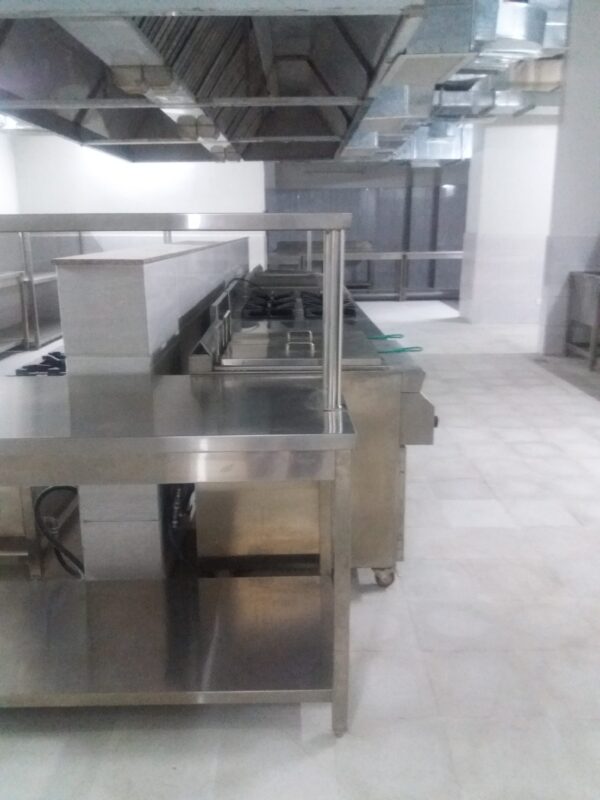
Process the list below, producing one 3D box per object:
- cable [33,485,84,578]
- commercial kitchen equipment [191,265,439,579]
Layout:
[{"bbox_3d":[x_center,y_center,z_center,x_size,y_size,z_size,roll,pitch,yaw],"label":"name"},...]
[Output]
[{"bbox_3d":[-0.939,0.522,2.548,0.200,0.350,0.220,0,15,0],"label":"cable"},{"bbox_3d":[0.043,-0.247,4.054,0.845,1.030,3.640,0,15,0],"label":"commercial kitchen equipment"}]

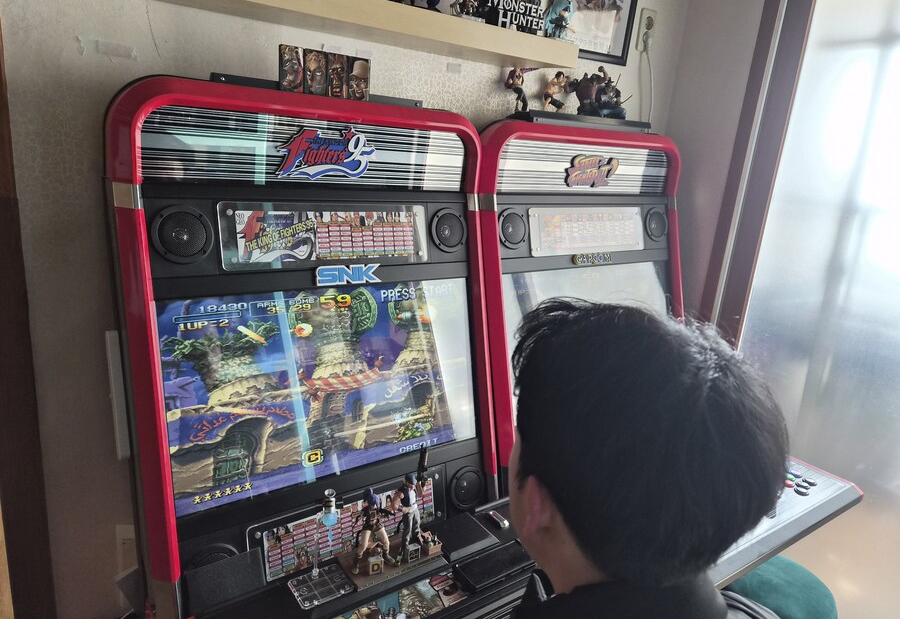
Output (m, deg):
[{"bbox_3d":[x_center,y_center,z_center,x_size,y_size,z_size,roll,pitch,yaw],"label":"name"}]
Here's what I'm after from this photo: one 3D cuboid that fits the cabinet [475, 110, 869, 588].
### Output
[{"bbox_3d":[0.517,0.346,1.685,0.800,1.630,0.910,-6,19,-35],"label":"cabinet"}]

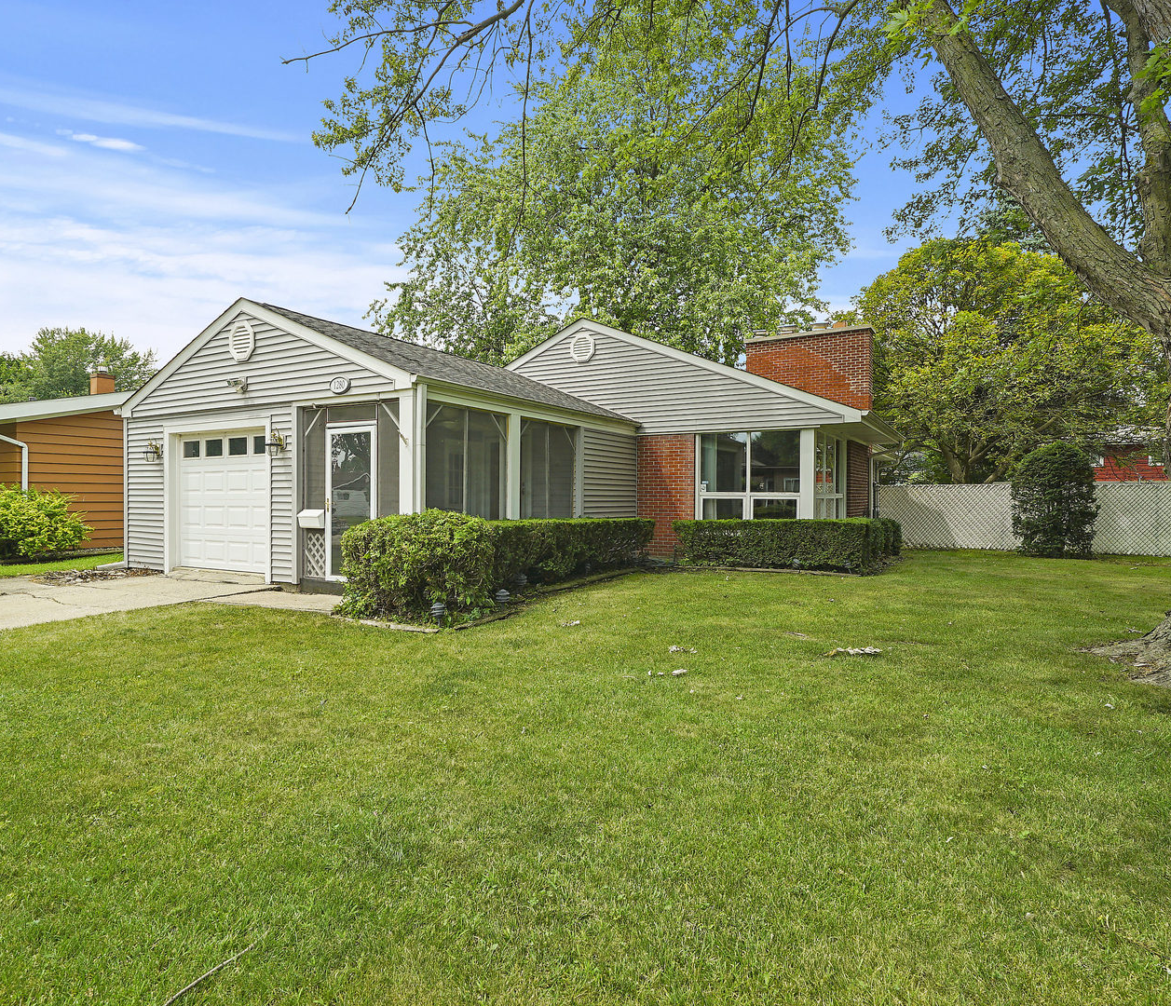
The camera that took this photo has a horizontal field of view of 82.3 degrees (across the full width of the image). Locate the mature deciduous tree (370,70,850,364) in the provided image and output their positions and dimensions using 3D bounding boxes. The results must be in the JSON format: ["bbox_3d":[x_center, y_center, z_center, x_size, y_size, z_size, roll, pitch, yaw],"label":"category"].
[{"bbox_3d":[0.980,-7.102,24.500,16.300,16.200,15.300,0,1,2],"label":"mature deciduous tree"}]

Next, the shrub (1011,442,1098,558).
[{"bbox_3d":[9.702,-0.065,13.900,1.580,2.360,1.500,1,1,35],"label":"shrub"}]

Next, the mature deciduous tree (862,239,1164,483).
[{"bbox_3d":[12.096,-3.151,19.200,7.800,8.500,7.400,1,1,32],"label":"mature deciduous tree"}]

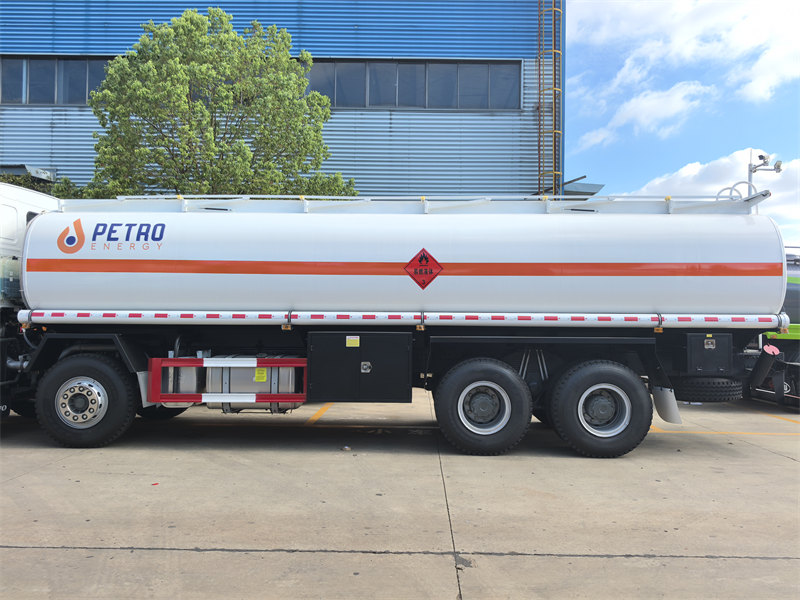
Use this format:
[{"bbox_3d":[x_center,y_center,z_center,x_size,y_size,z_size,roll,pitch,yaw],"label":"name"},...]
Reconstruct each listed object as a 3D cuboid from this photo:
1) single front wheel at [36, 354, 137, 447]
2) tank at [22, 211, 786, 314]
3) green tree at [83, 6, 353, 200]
[{"bbox_3d":[-3.659,1.190,7.040,1.090,1.090,0.300,1,-1,1],"label":"single front wheel"},{"bbox_3d":[0.037,-0.273,8.002,8.720,1.750,2.440,1,-1,1],"label":"tank"},{"bbox_3d":[-4.331,-2.590,14.536,6.100,8.800,5.900,1,-1,0],"label":"green tree"}]

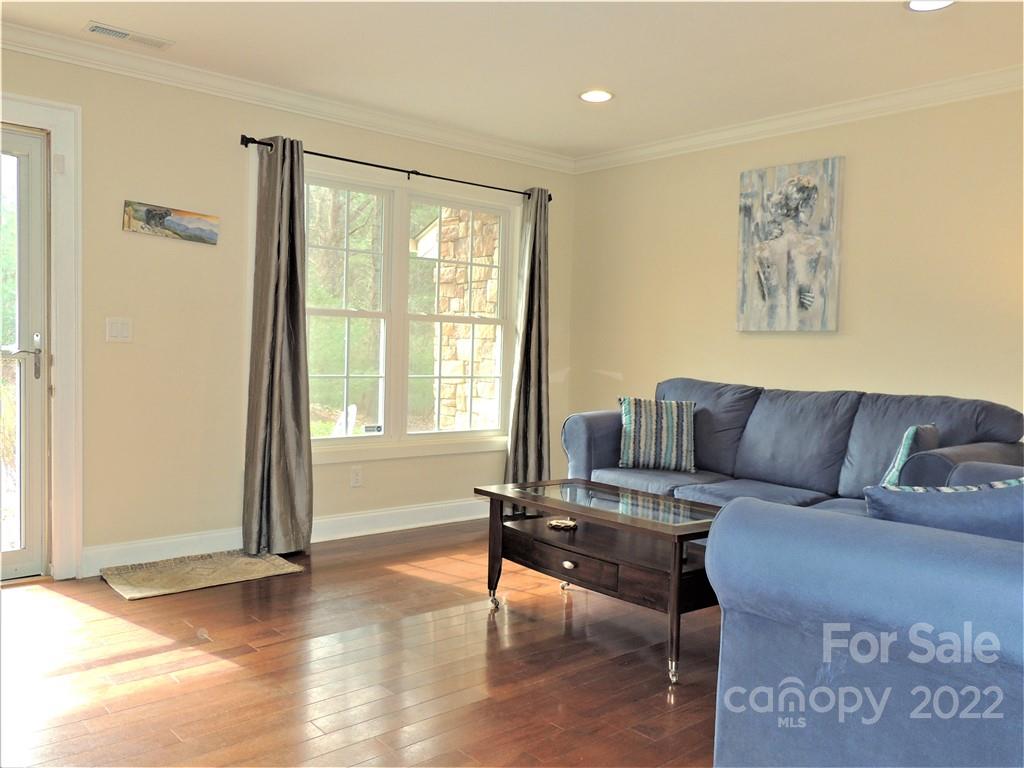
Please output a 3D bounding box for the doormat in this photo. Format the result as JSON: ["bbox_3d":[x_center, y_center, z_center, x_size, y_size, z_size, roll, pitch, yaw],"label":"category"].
[{"bbox_3d":[-1.460,0.883,3.938,0.826,0.030,0.454,-1,3,-41],"label":"doormat"}]

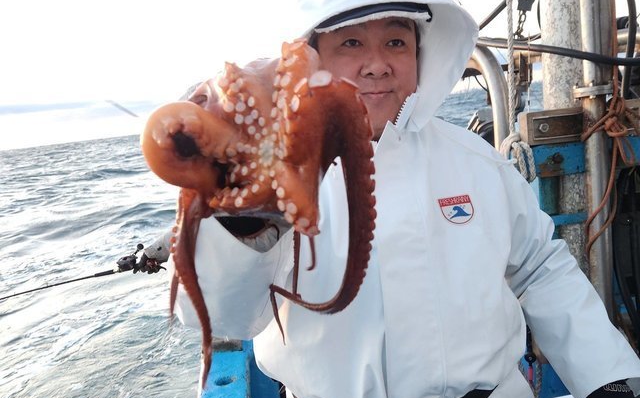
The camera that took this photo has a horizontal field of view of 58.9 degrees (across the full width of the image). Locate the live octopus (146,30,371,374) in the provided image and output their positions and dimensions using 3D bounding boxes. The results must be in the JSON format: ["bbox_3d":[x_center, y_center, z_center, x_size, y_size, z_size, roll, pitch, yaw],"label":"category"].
[{"bbox_3d":[-0.054,0.011,0.560,0.210,0.310,0.160,-7,9,1],"label":"live octopus"}]

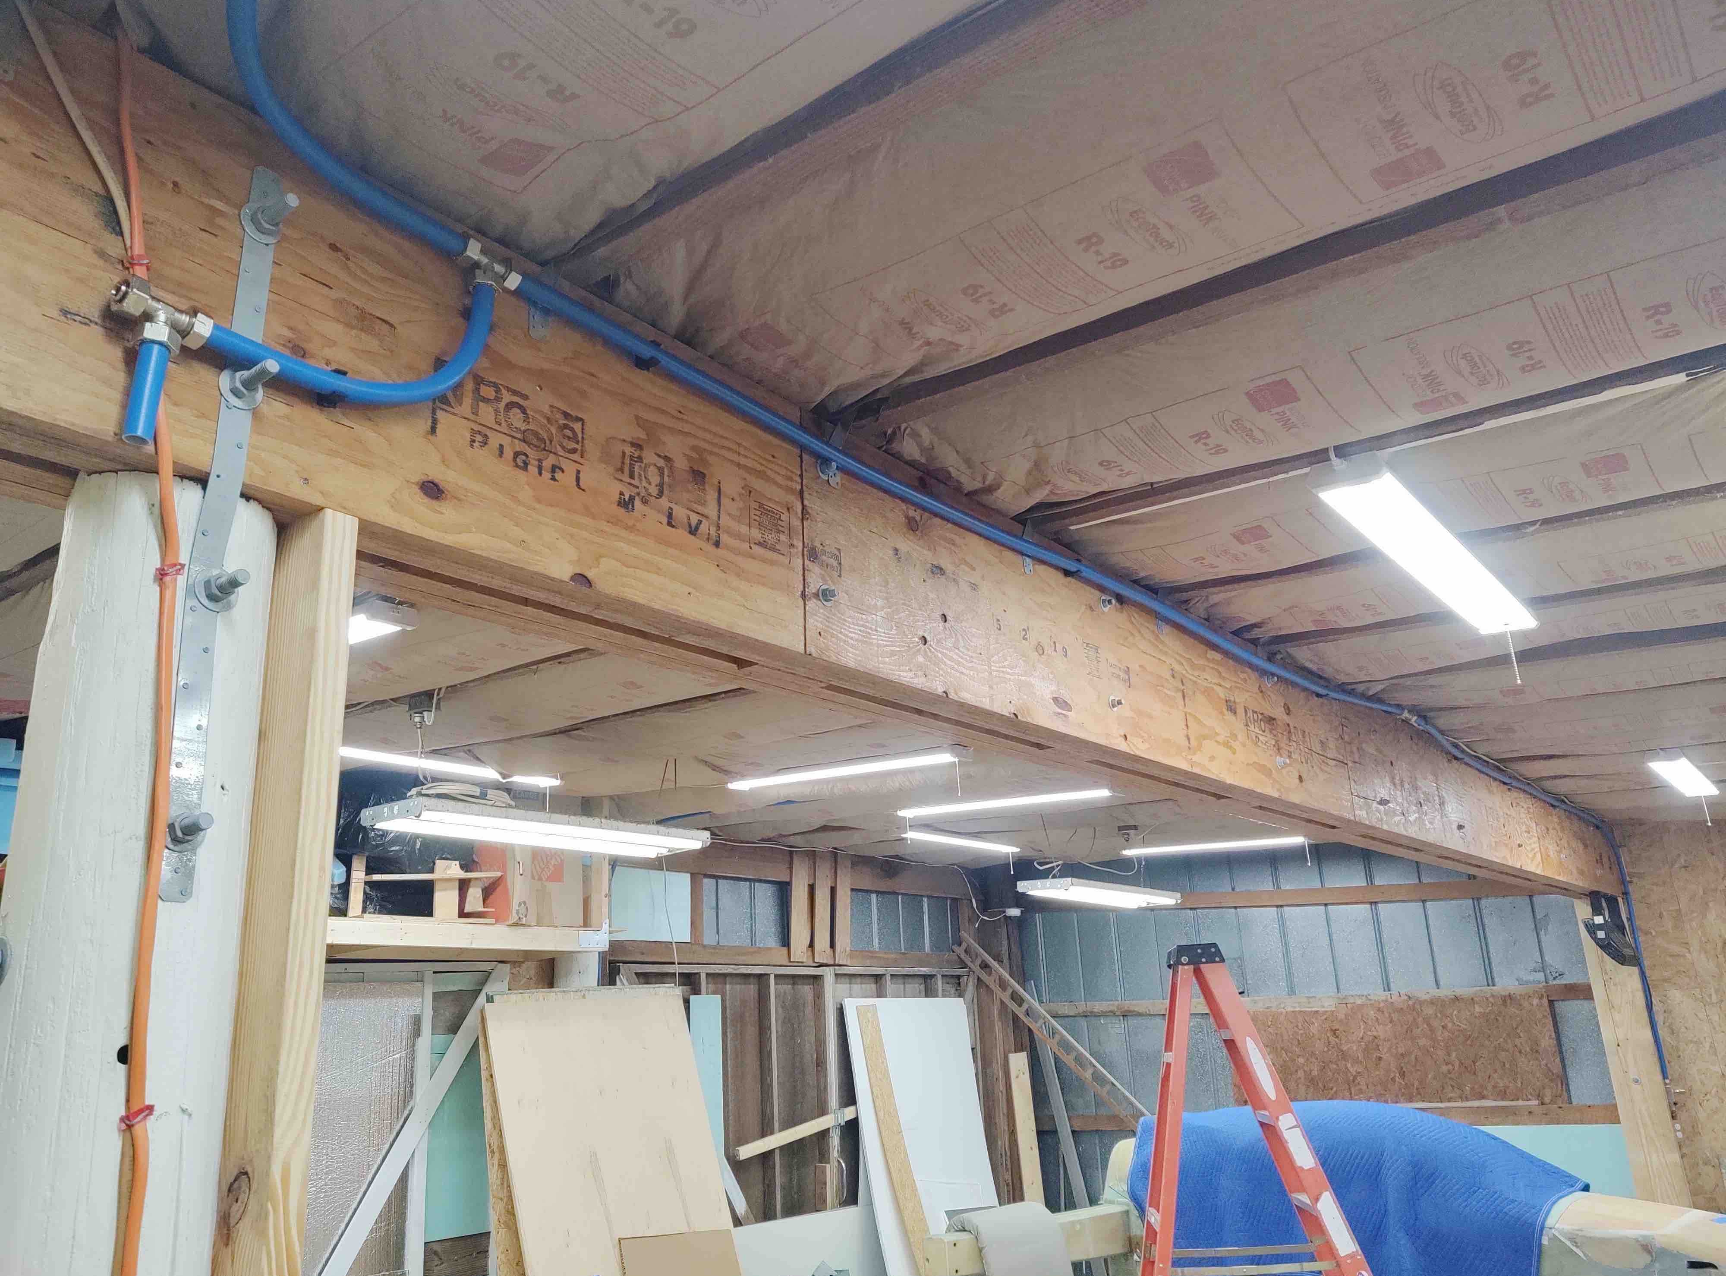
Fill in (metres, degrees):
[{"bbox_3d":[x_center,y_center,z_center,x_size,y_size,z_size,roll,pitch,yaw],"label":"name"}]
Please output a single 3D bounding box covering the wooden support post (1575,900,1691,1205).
[{"bbox_3d":[4.280,2.467,7.419,0.240,2.020,0.140,-15,-21,35],"label":"wooden support post"}]

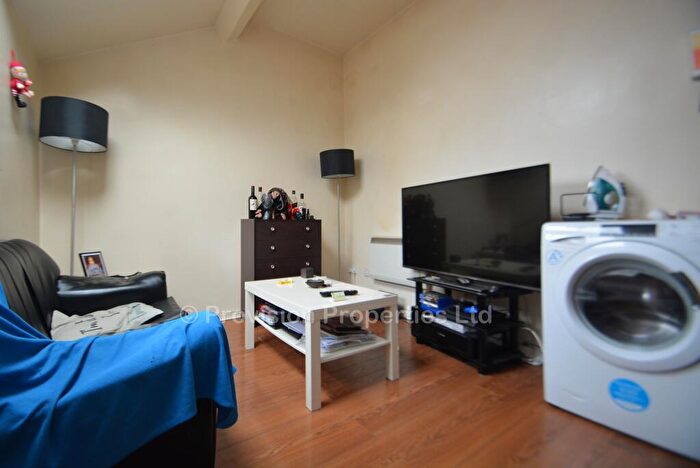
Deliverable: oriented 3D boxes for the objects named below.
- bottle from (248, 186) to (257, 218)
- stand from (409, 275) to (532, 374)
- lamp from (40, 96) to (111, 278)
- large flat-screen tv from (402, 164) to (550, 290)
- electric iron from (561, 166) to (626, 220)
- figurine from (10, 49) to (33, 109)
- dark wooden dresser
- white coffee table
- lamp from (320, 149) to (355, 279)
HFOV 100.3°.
[{"bbox_3d":[-0.885,-0.285,2.653,0.076,0.310,0.076,0,-1,-20],"label":"bottle"},{"bbox_3d":[0.767,0.575,2.000,0.380,0.450,0.760,1,-1,-30],"label":"stand"},{"bbox_3d":[-1.815,-0.019,1.930,0.325,1.635,0.325,0,-1,-37],"label":"lamp"},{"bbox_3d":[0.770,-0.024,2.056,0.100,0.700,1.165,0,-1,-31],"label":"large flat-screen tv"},{"bbox_3d":[1.226,-0.190,1.422,0.125,0.270,0.150,0,13,-43],"label":"electric iron"},{"bbox_3d":[-1.693,-0.794,1.507,0.085,0.280,0.100,0,-1,-22],"label":"figurine"},{"bbox_3d":[-0.654,0.340,2.839,0.660,0.910,0.380,1,-1,-38],"label":"dark wooden dresser"},{"bbox_3d":[-0.219,0.567,1.806,0.550,0.450,0.900,1,-1,-37],"label":"white coffee table"},{"bbox_3d":[-0.123,-0.010,2.970,0.325,1.635,0.325,0,-1,0],"label":"lamp"}]

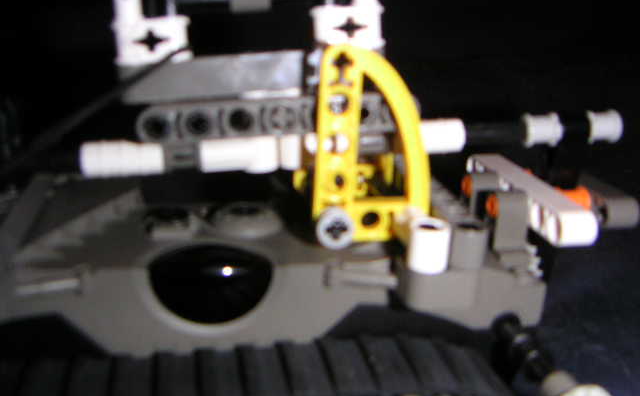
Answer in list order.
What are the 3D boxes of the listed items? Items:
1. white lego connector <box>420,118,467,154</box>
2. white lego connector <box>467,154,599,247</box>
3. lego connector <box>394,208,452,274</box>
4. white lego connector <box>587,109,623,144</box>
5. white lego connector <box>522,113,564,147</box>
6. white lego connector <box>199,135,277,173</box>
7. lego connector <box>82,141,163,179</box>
[{"bbox_3d":[0.024,-0.013,0.146,0.013,0.007,0.007,-4,16,-4],"label":"white lego connector"},{"bbox_3d":[0.050,-0.001,0.170,0.008,0.007,0.055,-3,18,-9],"label":"white lego connector"},{"bbox_3d":[0.021,0.009,0.134,0.008,0.009,0.008,-3,18,-9],"label":"lego connector"},{"bbox_3d":[0.063,-0.016,0.150,0.008,0.007,0.007,-4,16,-4],"label":"white lego connector"},{"bbox_3d":[0.048,-0.015,0.147,0.008,0.007,0.007,-4,16,-4],"label":"white lego connector"},{"bbox_3d":[-0.017,-0.009,0.143,0.016,0.008,0.008,-4,16,-4],"label":"white lego connector"},{"bbox_3d":[-0.041,-0.008,0.142,0.016,0.007,0.007,-4,16,-4],"label":"lego connector"}]

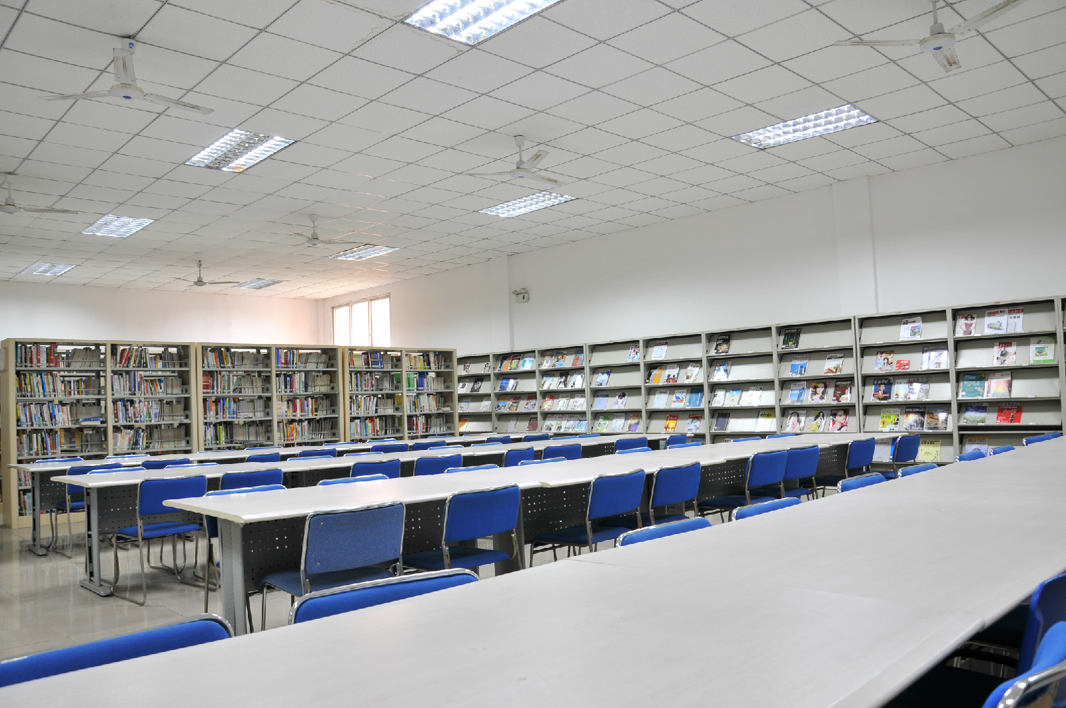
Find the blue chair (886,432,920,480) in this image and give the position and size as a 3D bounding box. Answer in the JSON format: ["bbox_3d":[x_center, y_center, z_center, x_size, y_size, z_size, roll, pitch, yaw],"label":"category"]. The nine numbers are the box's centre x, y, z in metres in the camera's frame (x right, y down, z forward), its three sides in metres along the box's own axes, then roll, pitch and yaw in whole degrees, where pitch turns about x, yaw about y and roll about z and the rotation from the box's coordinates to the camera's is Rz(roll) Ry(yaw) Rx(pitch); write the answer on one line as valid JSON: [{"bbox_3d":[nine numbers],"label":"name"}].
[{"bbox_3d":[3.001,1.083,6.871,0.460,0.790,0.570,1,-4,-41],"label":"blue chair"}]

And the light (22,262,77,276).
[{"bbox_3d":[-7.537,-1.333,12.440,0.590,0.070,1.190,1,-5,-44],"label":"light"}]

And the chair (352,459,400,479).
[{"bbox_3d":[-1.391,1.250,6.423,0.480,0.800,0.570,1,-5,-44],"label":"chair"}]

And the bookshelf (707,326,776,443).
[{"bbox_3d":[2.611,0.707,9.570,0.420,1.980,0.964,1,-5,-44],"label":"bookshelf"}]

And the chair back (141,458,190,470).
[{"bbox_3d":[-3.311,1.308,7.080,0.460,0.790,0.570,1,-4,-40],"label":"chair back"}]

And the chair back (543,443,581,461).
[{"bbox_3d":[0.146,1.229,7.455,0.460,0.790,0.570,0,-4,-34],"label":"chair back"}]

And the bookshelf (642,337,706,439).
[{"bbox_3d":[1.956,0.777,10.255,0.420,1.980,0.955,1,-5,-44],"label":"bookshelf"}]

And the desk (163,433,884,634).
[{"bbox_3d":[0.833,1.129,5.778,6.400,0.745,0.950,1,-5,-44],"label":"desk"}]

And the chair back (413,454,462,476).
[{"bbox_3d":[-0.961,1.269,6.873,0.480,0.800,0.570,1,-5,-44],"label":"chair back"}]

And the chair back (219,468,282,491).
[{"bbox_3d":[-2.034,1.180,5.509,0.460,0.790,0.570,1,-5,-43],"label":"chair back"}]

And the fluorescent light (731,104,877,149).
[{"bbox_3d":[2.411,-2.022,7.127,0.590,0.070,1.190,1,-5,-44],"label":"fluorescent light"}]

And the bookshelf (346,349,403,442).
[{"bbox_3d":[-2.394,0.936,11.620,1.000,2.027,0.460,1,-5,-44],"label":"bookshelf"}]

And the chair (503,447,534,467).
[{"bbox_3d":[-0.306,1.222,7.074,0.570,0.790,0.460,-4,-4,34],"label":"chair"}]

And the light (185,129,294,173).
[{"bbox_3d":[-2.645,-1.835,7.175,0.600,0.080,1.200,1,-5,-44],"label":"light"}]

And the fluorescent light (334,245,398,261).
[{"bbox_3d":[-2.609,-1.565,12.274,0.590,0.070,1.190,1,-5,-44],"label":"fluorescent light"}]

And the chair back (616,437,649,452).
[{"bbox_3d":[0.879,1.319,8.672,0.480,0.800,0.570,1,-5,-44],"label":"chair back"}]

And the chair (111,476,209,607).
[{"bbox_3d":[-2.466,1.193,5.294,0.480,0.800,0.570,1,-5,-44],"label":"chair"}]

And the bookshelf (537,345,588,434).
[{"bbox_3d":[0.576,0.881,11.751,0.330,1.955,1.000,1,-5,-44],"label":"bookshelf"}]

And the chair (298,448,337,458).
[{"bbox_3d":[-2.303,1.341,8.059,0.570,0.790,0.460,-5,-4,42],"label":"chair"}]

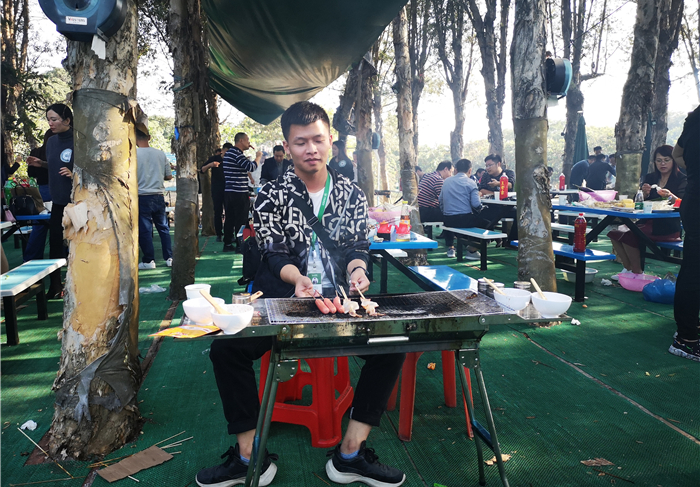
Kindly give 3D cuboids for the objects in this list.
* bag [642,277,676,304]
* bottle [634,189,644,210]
[{"bbox_3d":[2.650,0.375,4.620,0.360,0.190,0.300,0,7,0],"label":"bag"},{"bbox_3d":[2.598,-0.392,4.900,0.070,0.180,0.070,0,7,0],"label":"bottle"}]

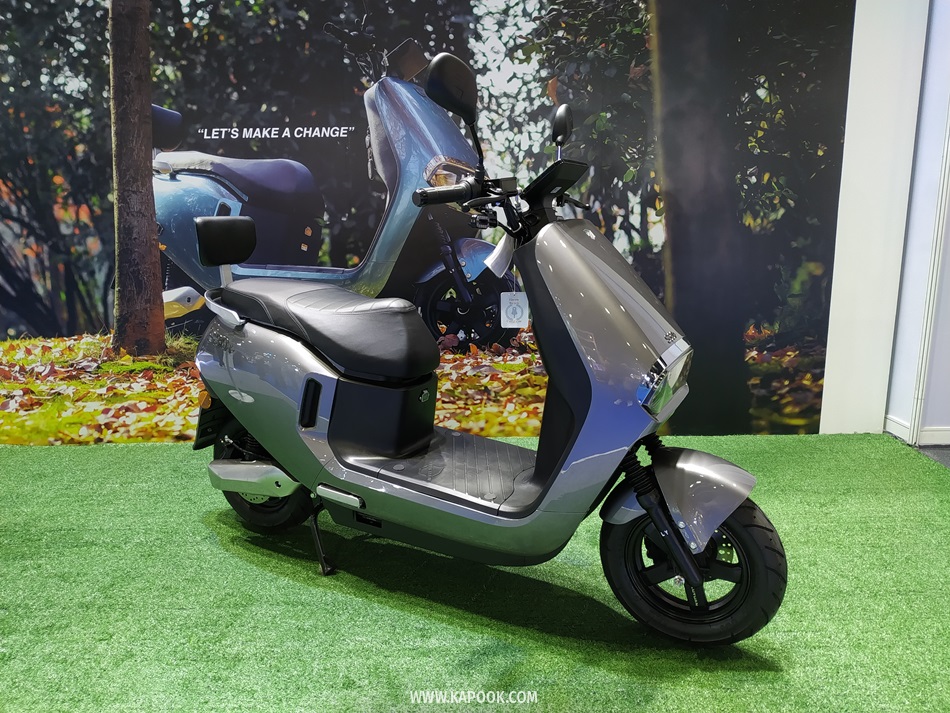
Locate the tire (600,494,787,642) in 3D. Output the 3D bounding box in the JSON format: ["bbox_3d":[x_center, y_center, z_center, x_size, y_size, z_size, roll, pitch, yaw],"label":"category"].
[{"bbox_3d":[0.503,0.477,1.552,0.420,0.420,0.100,5,13,27],"label":"tire"}]

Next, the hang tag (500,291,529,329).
[{"bbox_3d":[0.095,-0.110,1.570,0.064,0.086,0.002,0,11,3],"label":"hang tag"}]

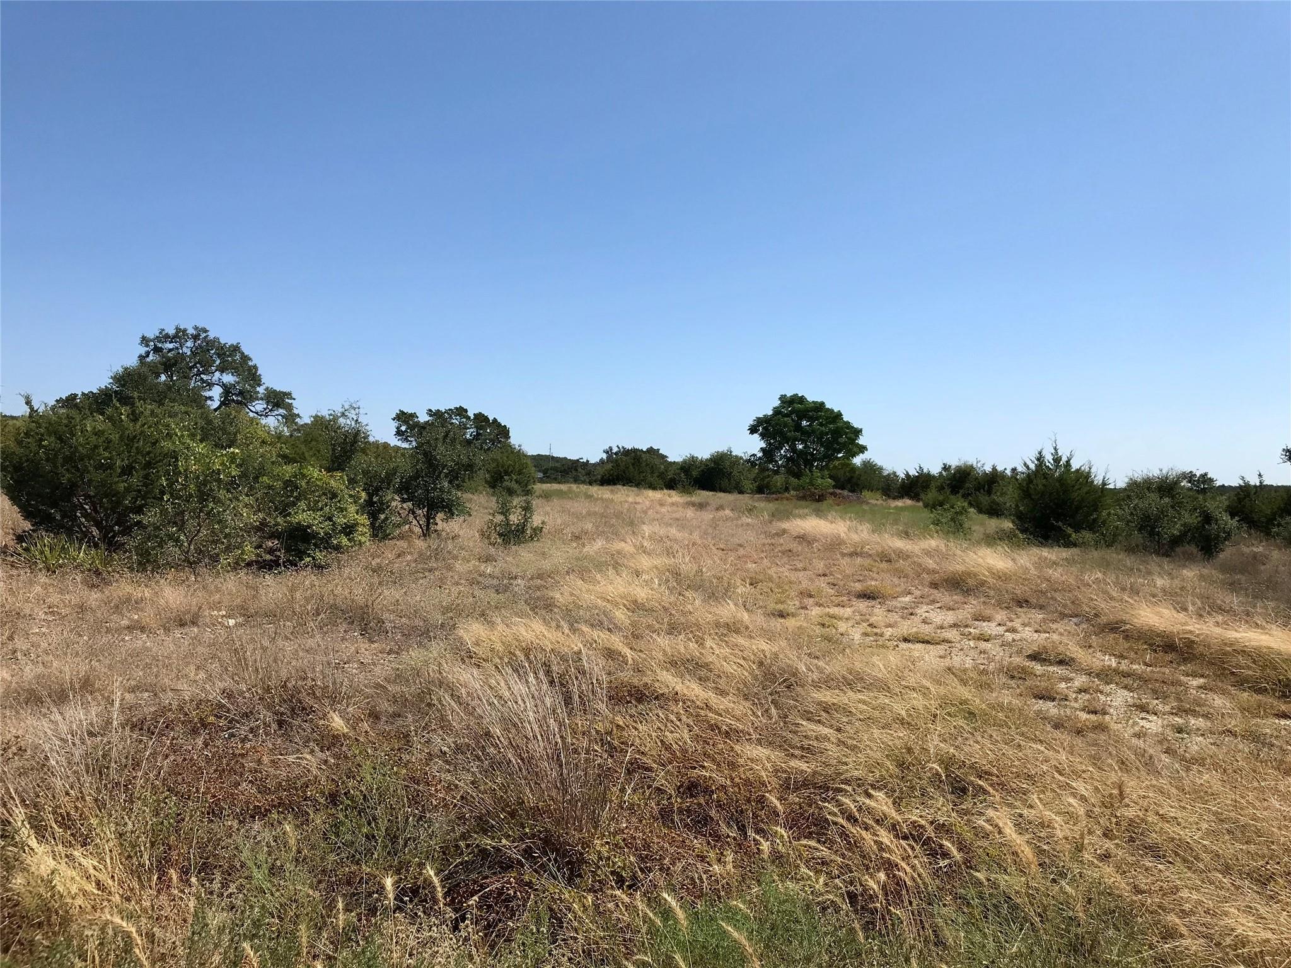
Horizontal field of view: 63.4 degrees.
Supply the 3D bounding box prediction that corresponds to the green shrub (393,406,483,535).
[{"bbox_3d":[-5.346,-0.313,27.000,2.380,3.280,2.300,0,0,0],"label":"green shrub"}]

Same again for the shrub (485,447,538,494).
[{"bbox_3d":[-5.759,-0.565,45.000,2.210,2.020,2.200,0,0,0],"label":"shrub"}]

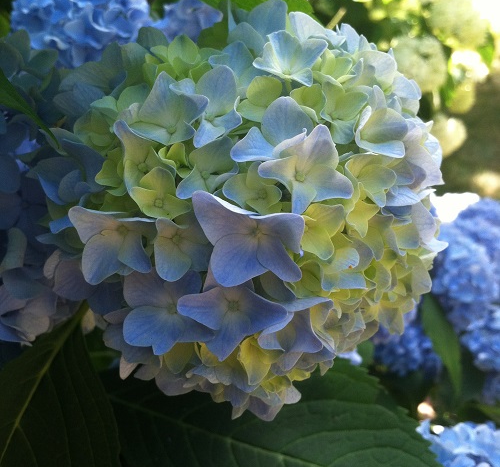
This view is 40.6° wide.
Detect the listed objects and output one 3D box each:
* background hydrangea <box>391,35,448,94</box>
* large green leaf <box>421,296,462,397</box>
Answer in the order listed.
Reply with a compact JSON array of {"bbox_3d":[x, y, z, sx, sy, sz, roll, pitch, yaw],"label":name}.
[{"bbox_3d":[0.384,-0.388,1.550,0.140,0.130,0.140,0,26,0],"label":"background hydrangea"},{"bbox_3d":[0.193,0.113,0.680,0.042,0.115,0.030,-17,15,11],"label":"large green leaf"}]

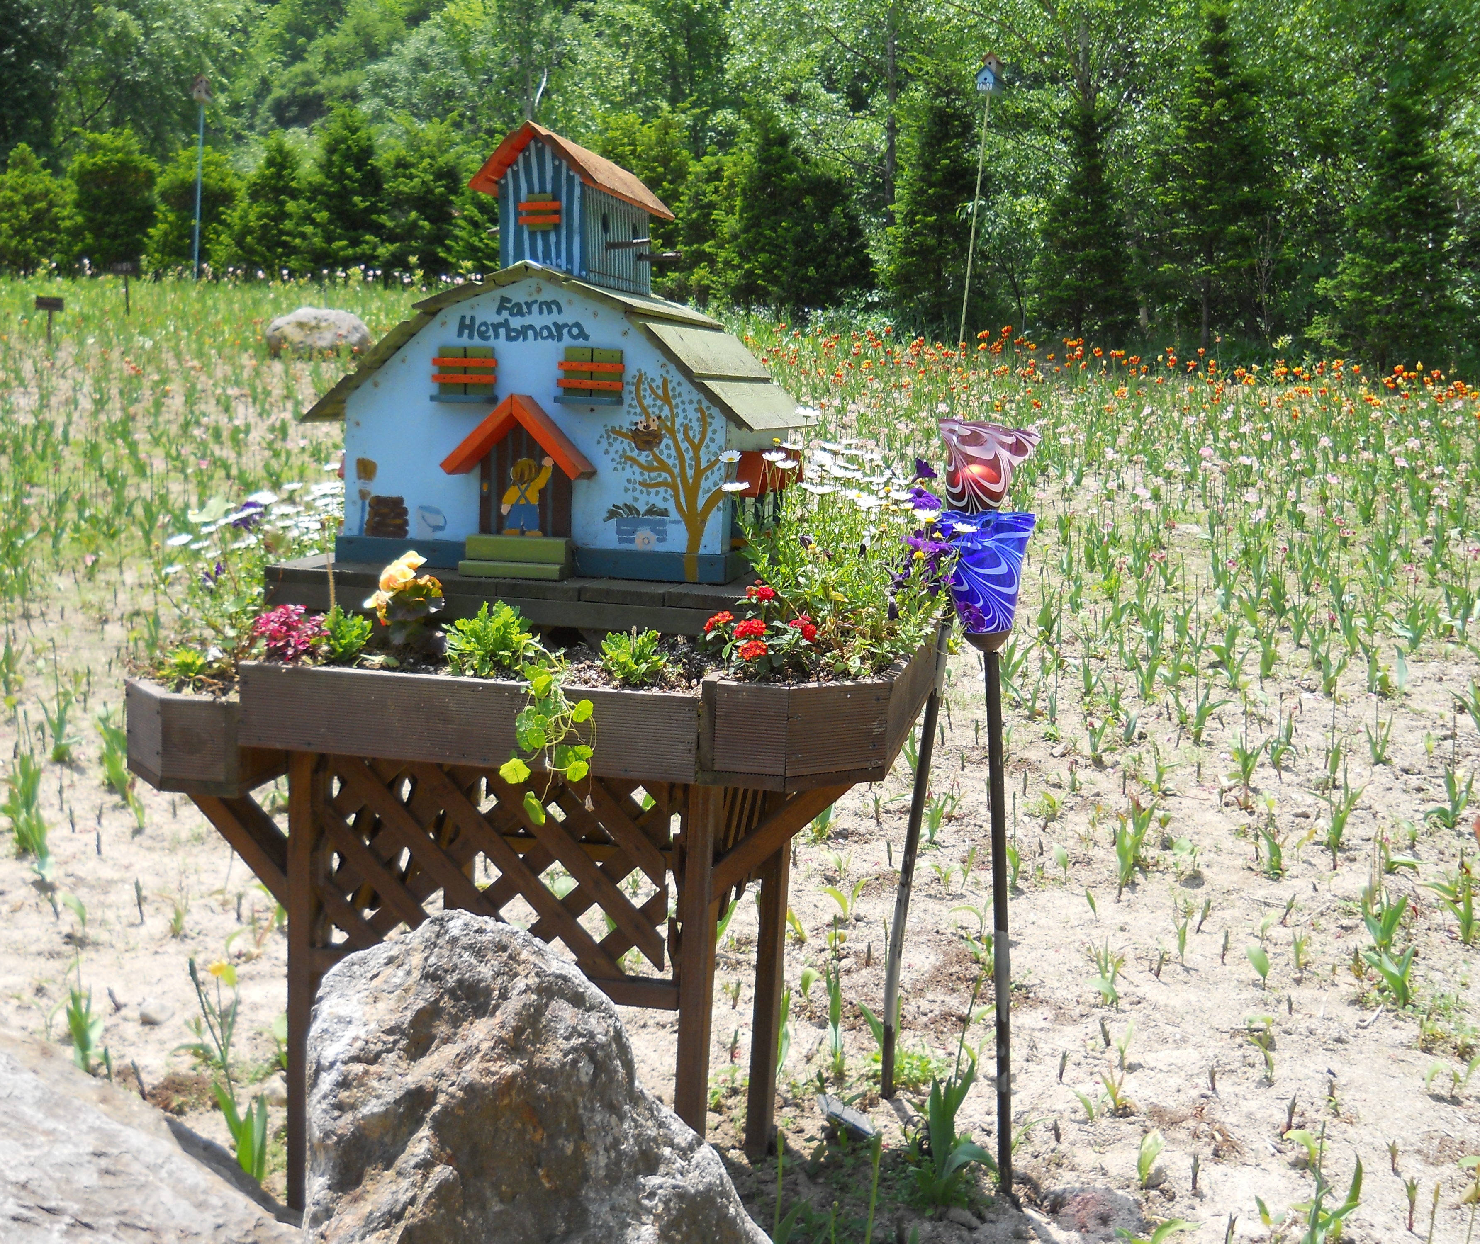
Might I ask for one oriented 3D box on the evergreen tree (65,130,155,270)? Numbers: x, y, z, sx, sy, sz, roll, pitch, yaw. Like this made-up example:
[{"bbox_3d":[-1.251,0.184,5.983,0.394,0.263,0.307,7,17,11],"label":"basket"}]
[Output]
[{"bbox_3d":[-9.030,-6.039,25.500,1.300,2.110,1.300,1,7,0],"label":"evergreen tree"}]

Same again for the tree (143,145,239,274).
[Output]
[{"bbox_3d":[-8.646,-6.477,28.000,1.550,2.050,1.550,0,8,-17],"label":"tree"}]

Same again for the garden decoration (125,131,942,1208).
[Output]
[{"bbox_3d":[-0.320,0.104,3.146,1.284,1.860,1.009,3,7,11],"label":"garden decoration"}]

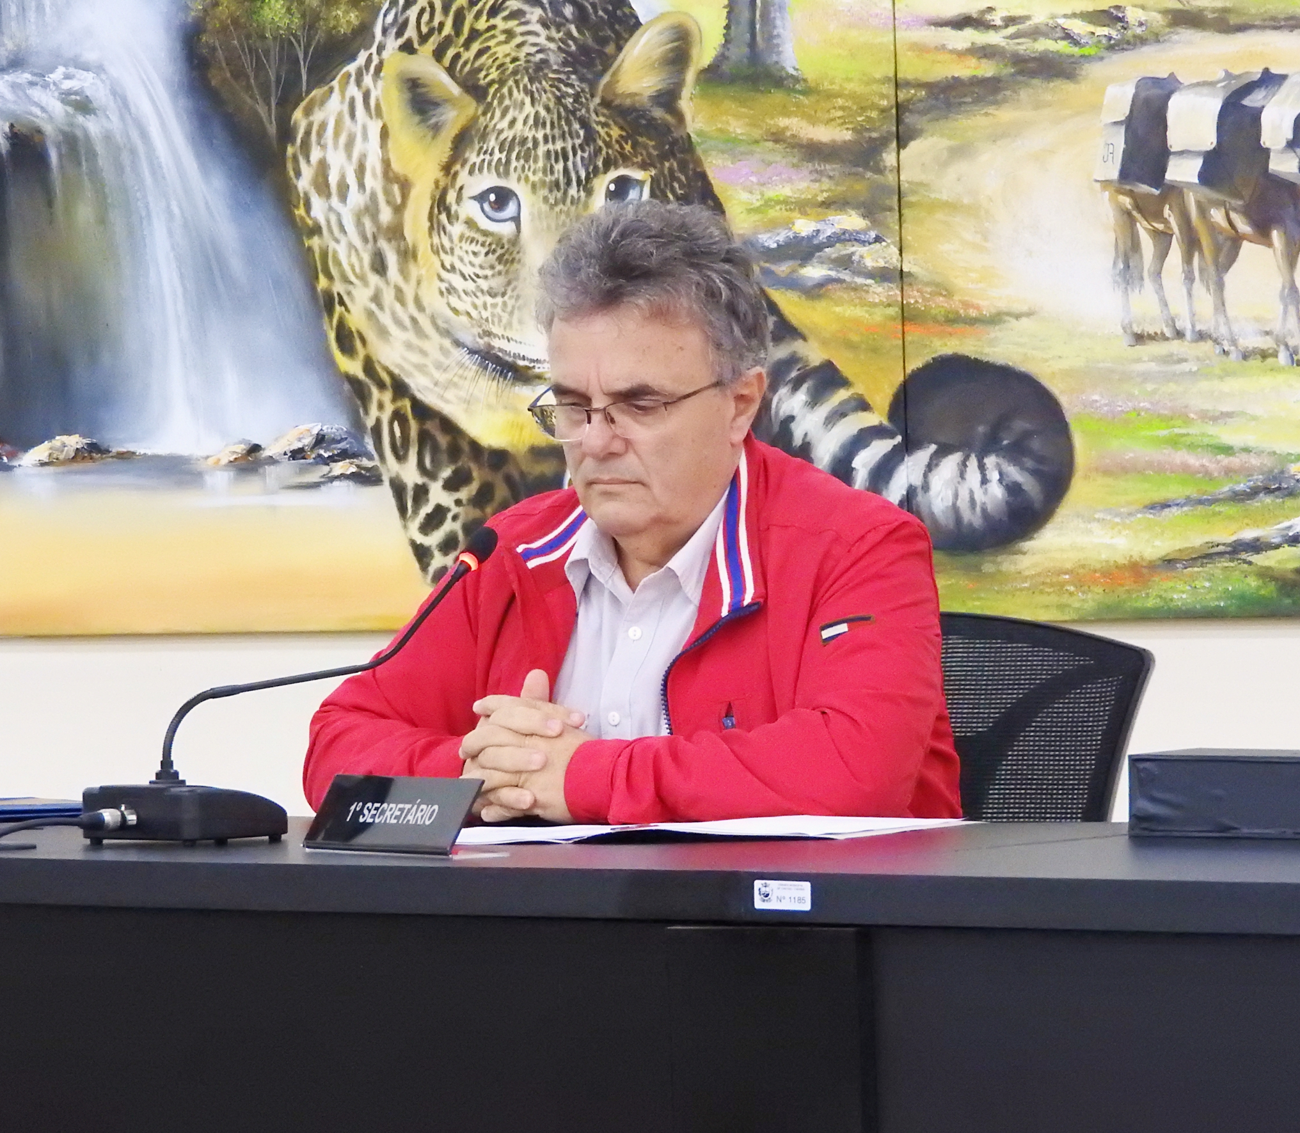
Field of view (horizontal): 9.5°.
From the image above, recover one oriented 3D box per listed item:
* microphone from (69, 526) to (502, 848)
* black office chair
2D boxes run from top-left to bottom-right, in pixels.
[{"bbox_3d":[-0.274,0.097,6.584,0.405,0.250,0.135,-3,2,-41],"label":"microphone"},{"bbox_3d":[0.140,0.493,6.900,0.620,0.920,0.620,-1,1,34],"label":"black office chair"}]

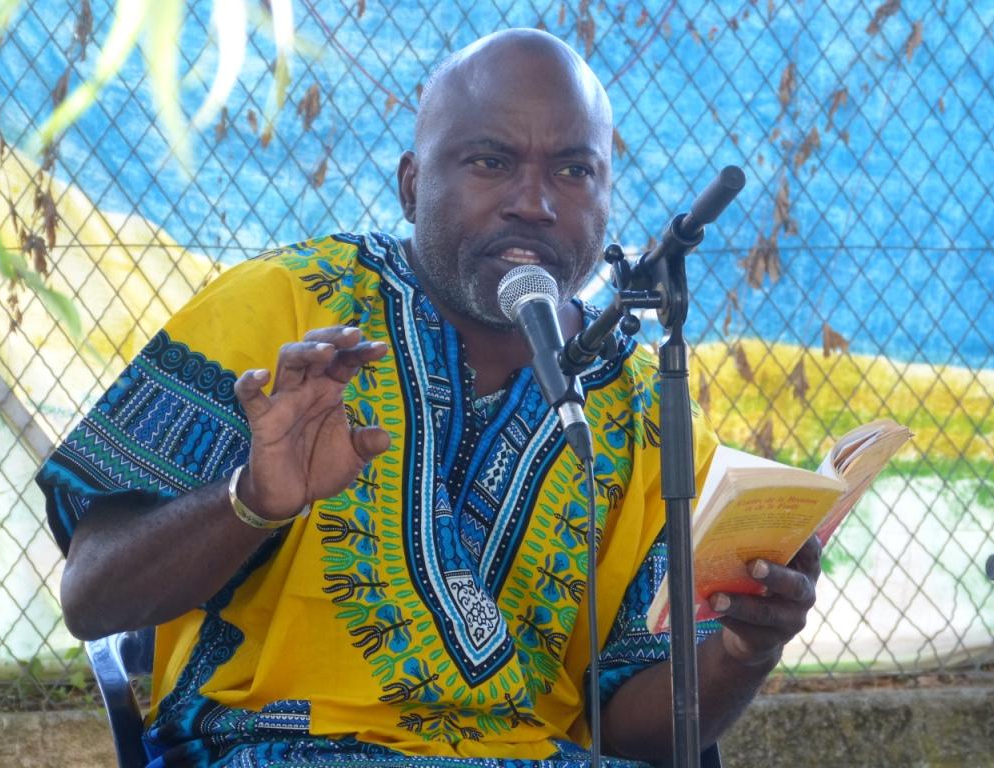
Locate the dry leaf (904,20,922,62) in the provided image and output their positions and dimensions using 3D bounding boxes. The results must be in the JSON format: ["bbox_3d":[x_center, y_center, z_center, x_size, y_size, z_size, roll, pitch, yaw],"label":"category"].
[{"bbox_3d":[0.633,-0.522,7.668,0.027,0.064,0.017,0,1,16],"label":"dry leaf"}]

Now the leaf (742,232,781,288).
[{"bbox_3d":[0.399,-0.187,7.611,0.058,0.085,0.035,0,1,16],"label":"leaf"}]

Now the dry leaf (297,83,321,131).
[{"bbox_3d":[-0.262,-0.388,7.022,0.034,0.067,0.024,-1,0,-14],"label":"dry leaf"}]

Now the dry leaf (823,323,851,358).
[{"bbox_3d":[0.489,-0.064,7.241,0.037,0.049,0.024,-1,0,-14],"label":"dry leaf"}]

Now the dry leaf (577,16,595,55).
[{"bbox_3d":[0.127,-0.495,7.137,0.025,0.054,0.020,-1,0,-14],"label":"dry leaf"}]

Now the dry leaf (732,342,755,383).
[{"bbox_3d":[0.373,-0.033,7.604,0.036,0.060,0.022,0,1,16],"label":"dry leaf"}]

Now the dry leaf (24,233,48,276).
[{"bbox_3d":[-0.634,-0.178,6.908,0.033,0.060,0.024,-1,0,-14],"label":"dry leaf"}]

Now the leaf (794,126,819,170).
[{"bbox_3d":[0.469,-0.357,7.628,0.039,0.067,0.024,0,1,16],"label":"leaf"}]

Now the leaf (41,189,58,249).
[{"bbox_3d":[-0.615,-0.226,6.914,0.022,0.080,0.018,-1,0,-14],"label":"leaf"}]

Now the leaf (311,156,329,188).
[{"bbox_3d":[-0.261,-0.313,7.445,0.027,0.047,0.016,0,1,16],"label":"leaf"}]

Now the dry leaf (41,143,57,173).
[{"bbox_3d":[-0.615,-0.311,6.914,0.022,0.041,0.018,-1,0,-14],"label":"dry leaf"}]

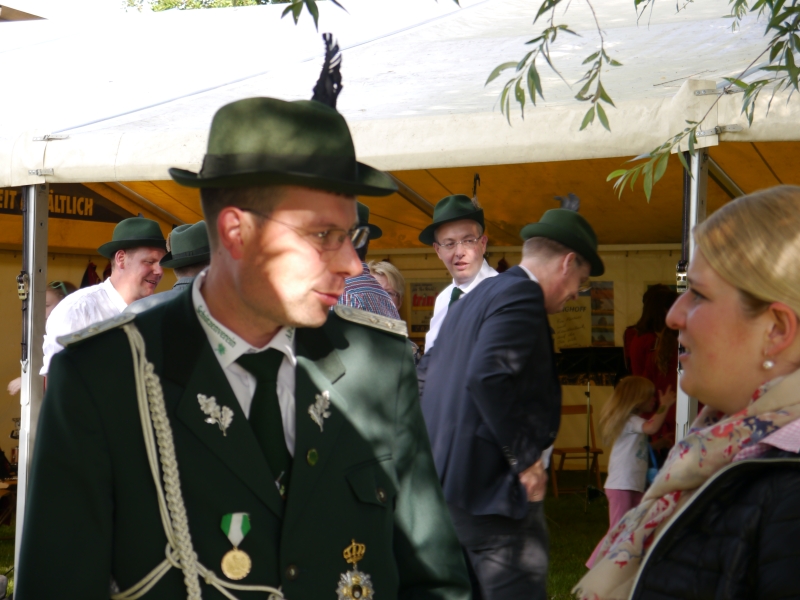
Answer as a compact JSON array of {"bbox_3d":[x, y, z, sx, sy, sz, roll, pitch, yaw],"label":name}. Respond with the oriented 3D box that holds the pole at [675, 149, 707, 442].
[{"bbox_3d":[1.005,0.414,6.780,0.050,2.200,0.080,2,-1,31],"label":"pole"}]

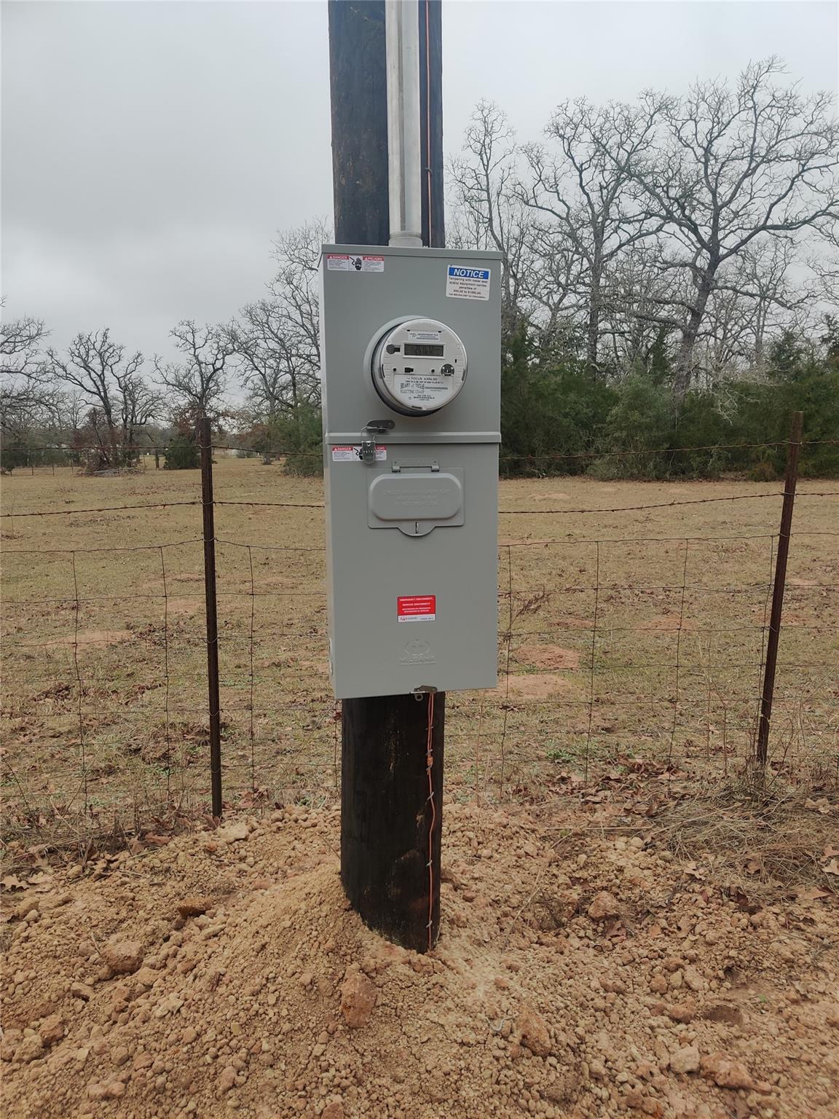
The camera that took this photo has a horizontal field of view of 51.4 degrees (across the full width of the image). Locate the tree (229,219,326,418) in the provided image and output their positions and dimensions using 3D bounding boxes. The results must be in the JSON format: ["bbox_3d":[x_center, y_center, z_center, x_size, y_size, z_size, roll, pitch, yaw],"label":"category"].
[{"bbox_3d":[-7.388,-12.021,48.845,6.507,13.276,6.507,0,10,0],"label":"tree"}]

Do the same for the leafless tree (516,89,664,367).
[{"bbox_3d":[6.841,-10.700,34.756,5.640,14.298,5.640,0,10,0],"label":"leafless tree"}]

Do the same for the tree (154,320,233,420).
[{"bbox_3d":[-14.721,-10.844,57.188,5.212,9.341,5.212,0,10,0],"label":"tree"}]

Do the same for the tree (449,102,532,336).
[{"bbox_3d":[2.886,-11.275,36.711,3.751,14.822,3.938,0,10,0],"label":"tree"}]

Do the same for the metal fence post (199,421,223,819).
[{"bbox_3d":[-0.726,0.231,3.050,0.036,1.433,0.036,0,10,-3],"label":"metal fence post"}]

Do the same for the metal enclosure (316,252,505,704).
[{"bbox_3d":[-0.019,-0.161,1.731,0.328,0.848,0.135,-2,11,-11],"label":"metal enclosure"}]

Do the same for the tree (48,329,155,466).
[{"bbox_3d":[-20.142,-10.122,55.247,6.806,8.653,6.466,0,10,0],"label":"tree"}]

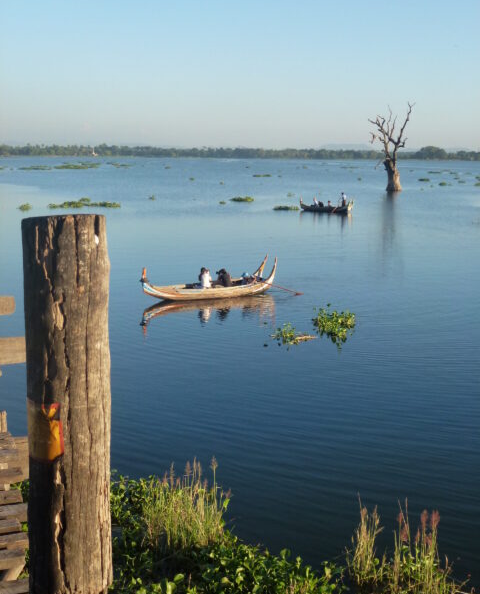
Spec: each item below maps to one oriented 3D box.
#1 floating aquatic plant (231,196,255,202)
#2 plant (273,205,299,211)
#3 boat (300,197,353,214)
[{"bbox_3d":[0.324,-11.657,99.139,2.800,0.500,1.800,0,10,0],"label":"floating aquatic plant"},{"bbox_3d":[4.598,-8.836,83.092,2.550,0.420,1.400,0,10,0],"label":"plant"},{"bbox_3d":[8.371,-8.948,81.300,5.200,1.500,1.300,6,11,30],"label":"boat"}]

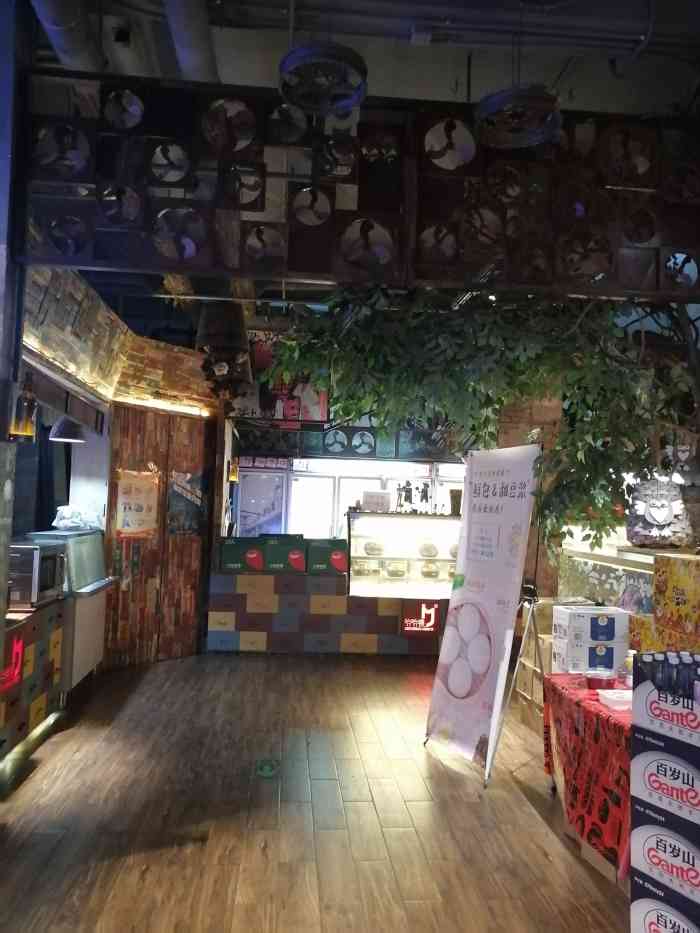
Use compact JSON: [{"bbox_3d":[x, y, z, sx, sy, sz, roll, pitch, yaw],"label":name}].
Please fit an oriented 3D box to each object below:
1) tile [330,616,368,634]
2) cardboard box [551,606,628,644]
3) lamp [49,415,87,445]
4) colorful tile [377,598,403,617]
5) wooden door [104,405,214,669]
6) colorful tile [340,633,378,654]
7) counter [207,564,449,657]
[{"bbox_3d":[-0.006,1.570,7.231,0.367,0.186,0.040,2,-4,-2],"label":"tile"},{"bbox_3d":[1.268,0.829,3.809,0.328,0.153,0.196,2,-4,-3],"label":"cardboard box"},{"bbox_3d":[-2.130,-0.287,5.493,0.268,0.201,0.268,2,-3,-5],"label":"lamp"},{"bbox_3d":[0.399,1.401,7.242,0.265,0.177,0.030,2,-3,-5],"label":"colorful tile"},{"bbox_3d":[-1.710,0.606,6.600,0.060,2.280,0.992,-1,-5,45],"label":"wooden door"},{"bbox_3d":[0.095,1.746,7.167,0.370,0.199,0.025,2,-3,-5],"label":"colorful tile"},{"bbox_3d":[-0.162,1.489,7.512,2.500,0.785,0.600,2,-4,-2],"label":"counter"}]

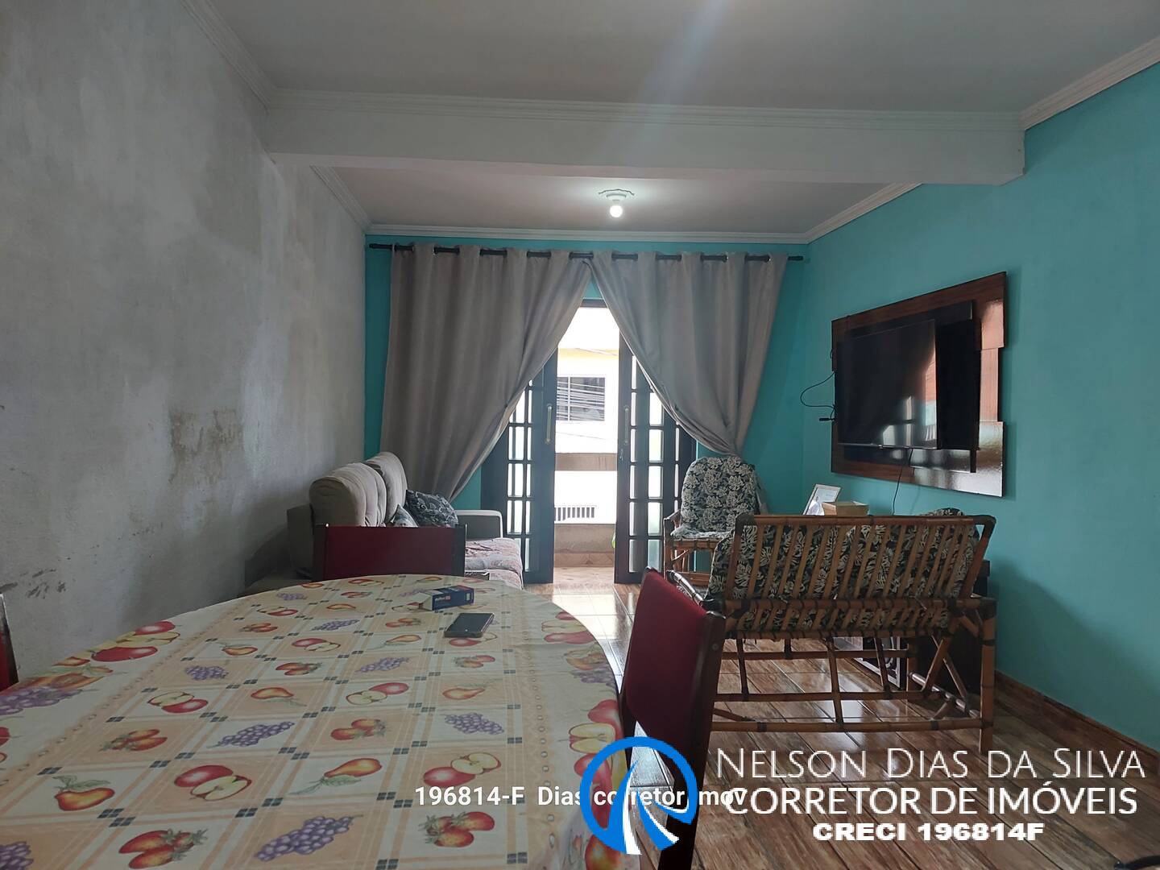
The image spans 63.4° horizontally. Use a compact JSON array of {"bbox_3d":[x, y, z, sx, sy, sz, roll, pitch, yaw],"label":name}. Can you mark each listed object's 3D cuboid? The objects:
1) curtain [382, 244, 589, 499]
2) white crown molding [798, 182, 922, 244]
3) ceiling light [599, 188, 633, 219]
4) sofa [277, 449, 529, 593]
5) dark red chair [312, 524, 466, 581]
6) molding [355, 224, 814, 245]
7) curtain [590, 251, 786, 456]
[{"bbox_3d":[-0.677,-0.330,6.752,1.473,2.050,0.160,0,1,-5],"label":"curtain"},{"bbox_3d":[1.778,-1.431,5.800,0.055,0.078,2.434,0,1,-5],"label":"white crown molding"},{"bbox_3d":[0.225,-1.405,5.759,0.210,0.146,0.210,0,1,-5],"label":"ceiling light"},{"bbox_3d":[-0.821,0.620,4.989,1.030,1.010,2.650,0,1,-5],"label":"sofa"},{"bbox_3d":[-0.551,0.722,2.590,0.452,0.905,0.500,0,1,-5],"label":"dark red chair"},{"bbox_3d":[0.085,-1.465,6.857,3.260,0.078,0.055,0,1,-5],"label":"molding"},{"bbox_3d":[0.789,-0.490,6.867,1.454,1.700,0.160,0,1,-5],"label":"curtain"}]

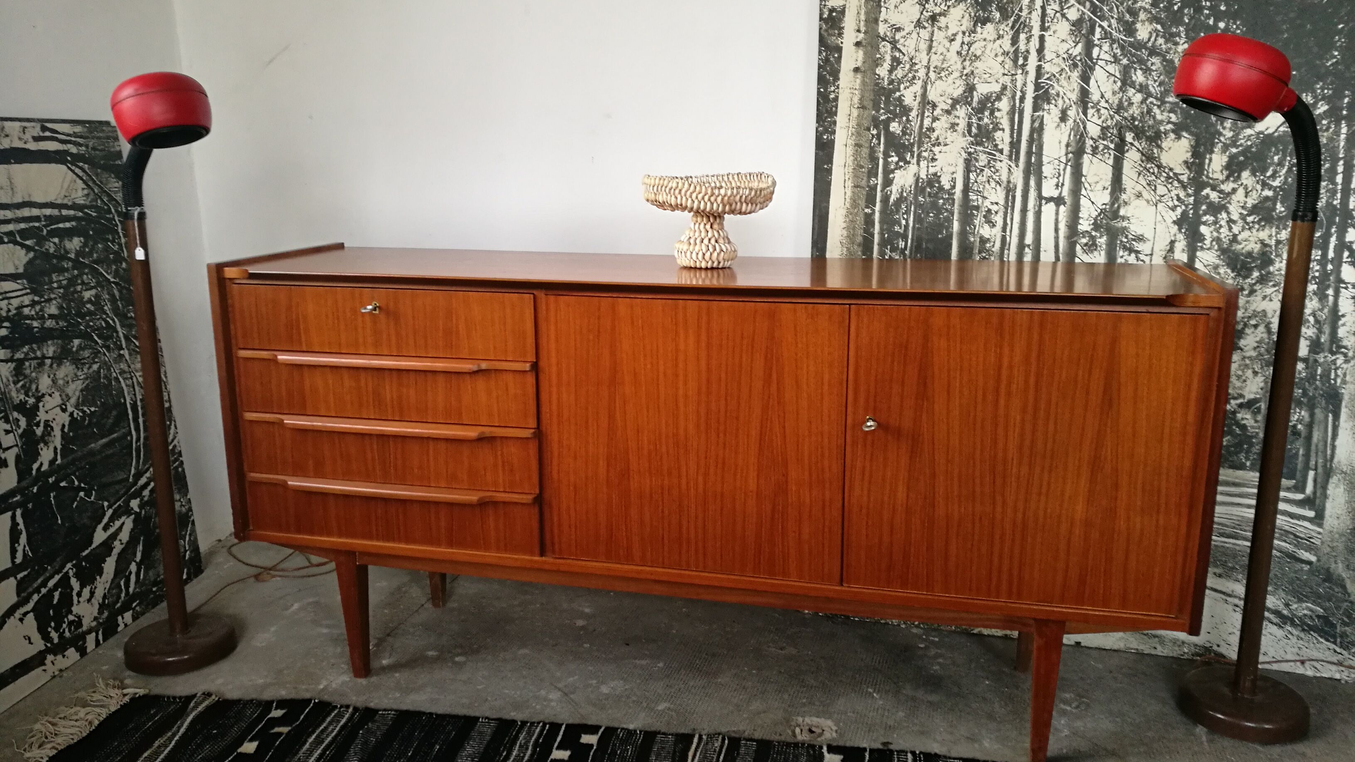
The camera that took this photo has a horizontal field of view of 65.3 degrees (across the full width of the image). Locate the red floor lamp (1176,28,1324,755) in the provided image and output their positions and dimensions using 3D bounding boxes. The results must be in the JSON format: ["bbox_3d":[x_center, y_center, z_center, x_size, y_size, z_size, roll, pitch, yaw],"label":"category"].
[{"bbox_3d":[1.026,0.025,1.904,0.331,1.245,0.218,2,12,11],"label":"red floor lamp"}]

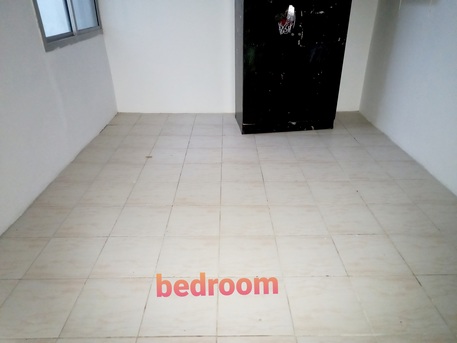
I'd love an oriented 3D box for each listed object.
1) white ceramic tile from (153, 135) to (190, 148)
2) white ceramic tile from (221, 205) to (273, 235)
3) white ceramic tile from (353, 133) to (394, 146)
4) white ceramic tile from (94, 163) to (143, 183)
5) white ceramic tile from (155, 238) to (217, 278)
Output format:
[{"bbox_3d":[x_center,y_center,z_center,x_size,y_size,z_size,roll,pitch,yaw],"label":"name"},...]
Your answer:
[{"bbox_3d":[-0.554,-0.288,3.279,0.330,0.010,0.330,0,27,0],"label":"white ceramic tile"},{"bbox_3d":[0.112,0.311,2.107,0.330,0.010,0.330,0,27,0],"label":"white ceramic tile"},{"bbox_3d":[1.461,-0.310,3.326,0.335,0.010,0.335,-1,27,0],"label":"white ceramic tile"},{"bbox_3d":[-0.899,0.015,2.742,0.335,0.010,0.335,-1,27,0],"label":"white ceramic tile"},{"bbox_3d":[-0.237,0.510,1.995,0.359,0.010,0.359,0,27,0],"label":"white ceramic tile"}]

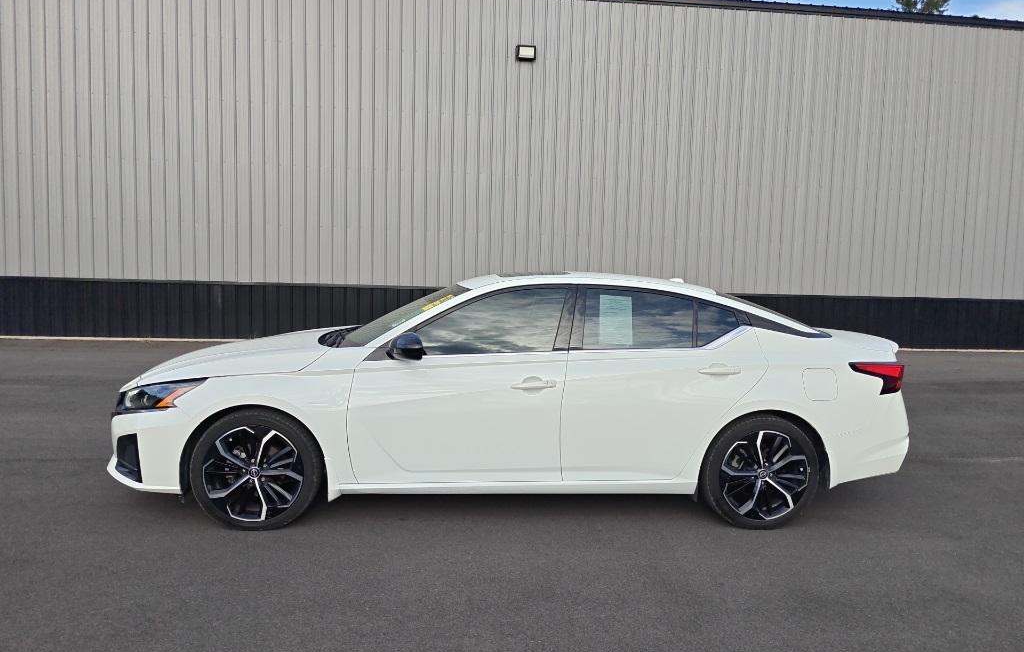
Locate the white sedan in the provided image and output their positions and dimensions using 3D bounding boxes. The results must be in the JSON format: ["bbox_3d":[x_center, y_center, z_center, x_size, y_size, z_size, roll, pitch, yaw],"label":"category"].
[{"bbox_3d":[0.034,0.352,4.618,4.900,1.440,1.890,1,4,-4],"label":"white sedan"}]

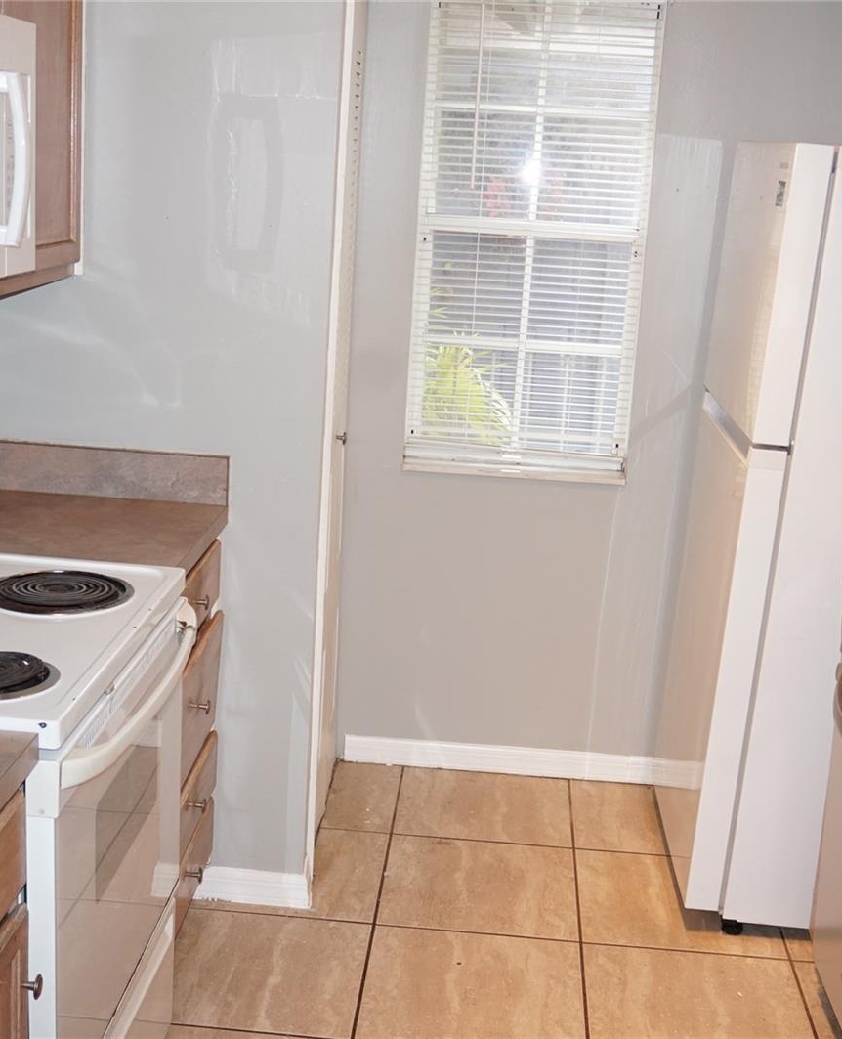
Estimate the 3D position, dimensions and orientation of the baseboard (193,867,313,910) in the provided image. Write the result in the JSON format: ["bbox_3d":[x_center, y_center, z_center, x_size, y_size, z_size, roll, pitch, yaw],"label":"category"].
[{"bbox_3d":[-0.387,0.822,3.313,0.286,0.080,0.016,4,14,3],"label":"baseboard"}]

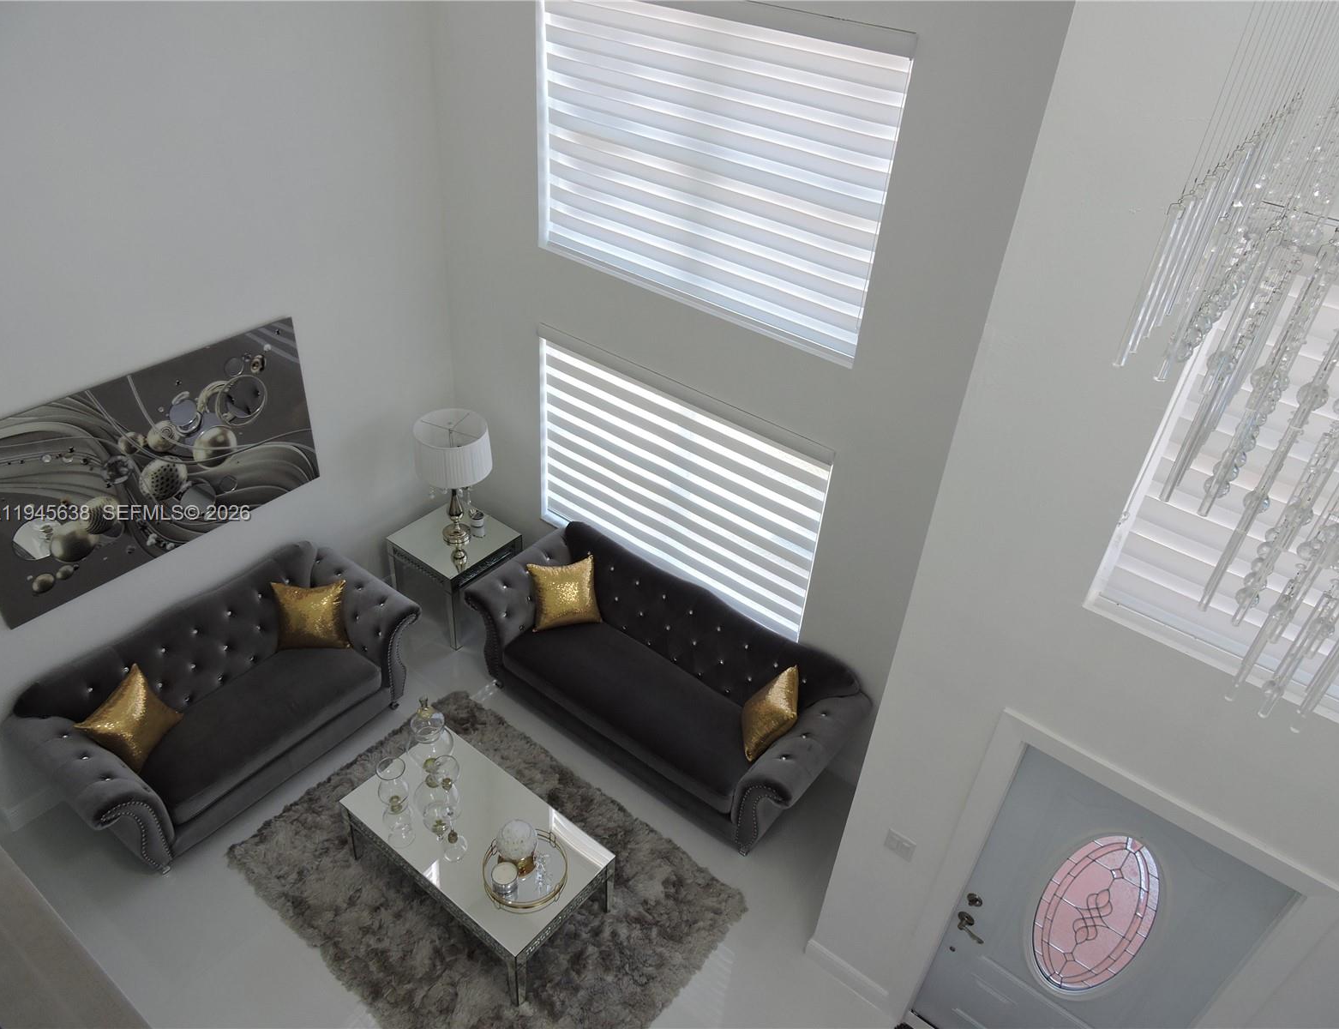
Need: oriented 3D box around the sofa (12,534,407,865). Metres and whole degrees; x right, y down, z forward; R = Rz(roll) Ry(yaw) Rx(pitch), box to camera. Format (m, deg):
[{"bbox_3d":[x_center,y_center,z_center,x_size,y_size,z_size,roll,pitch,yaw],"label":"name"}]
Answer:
[{"bbox_3d":[-2.435,1.020,5.373,0.840,0.920,1.925,27,42,28],"label":"sofa"}]

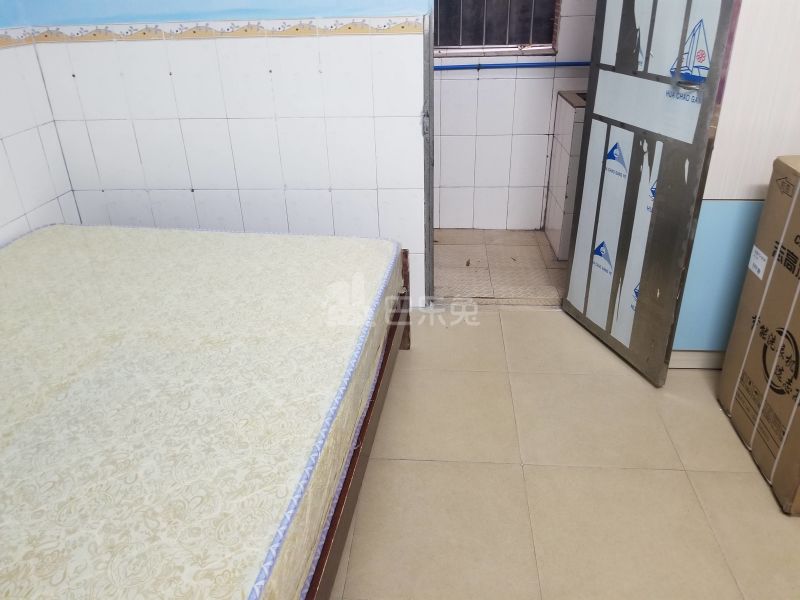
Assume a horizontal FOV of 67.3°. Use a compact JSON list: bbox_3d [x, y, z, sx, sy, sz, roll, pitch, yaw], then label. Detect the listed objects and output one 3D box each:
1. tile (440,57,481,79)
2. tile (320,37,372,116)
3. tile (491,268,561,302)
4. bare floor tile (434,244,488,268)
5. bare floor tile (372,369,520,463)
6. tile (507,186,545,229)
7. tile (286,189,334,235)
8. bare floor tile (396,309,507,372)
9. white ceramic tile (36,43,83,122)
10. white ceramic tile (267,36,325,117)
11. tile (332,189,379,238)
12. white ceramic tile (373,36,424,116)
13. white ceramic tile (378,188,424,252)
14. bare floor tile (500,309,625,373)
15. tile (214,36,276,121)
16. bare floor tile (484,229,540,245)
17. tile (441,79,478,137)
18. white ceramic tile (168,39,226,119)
[{"bbox_3d":[0.320,-1.236,3.204,0.200,0.114,0.010,1,29,4],"label":"tile"},{"bbox_3d":[-0.203,-0.860,2.329,0.200,0.293,0.010,1,29,4],"label":"tile"},{"bbox_3d":[0.606,-0.090,3.013,0.300,0.010,0.302,1,29,4],"label":"tile"},{"bbox_3d":[0.324,-0.235,3.279,0.300,0.010,0.300,1,28,4],"label":"bare floor tile"},{"bbox_3d":[0.156,0.403,2.131,0.495,0.010,0.495,1,29,4],"label":"bare floor tile"},{"bbox_3d":[0.739,-0.540,3.551,0.200,0.262,0.010,1,29,4],"label":"tile"},{"bbox_3d":[-0.392,-0.344,2.644,0.201,0.298,0.010,0,28,4],"label":"tile"},{"bbox_3d":[0.195,0.168,2.578,0.500,0.010,0.485,1,29,4],"label":"bare floor tile"},{"bbox_3d":[-1.366,-0.873,2.417,0.133,0.295,0.010,1,28,4],"label":"white ceramic tile"},{"bbox_3d":[-0.406,-0.871,2.365,0.201,0.300,0.010,0,28,4],"label":"white ceramic tile"},{"bbox_3d":[-0.188,-0.338,2.614,0.200,0.298,0.010,1,29,4],"label":"tile"},{"bbox_3d":[-0.006,-0.868,2.339,0.201,0.300,0.010,0,28,4],"label":"white ceramic tile"},{"bbox_3d":[0.011,-0.334,2.585,0.200,0.295,0.010,1,28,4],"label":"white ceramic tile"},{"bbox_3d":[0.696,0.176,2.555,0.500,0.010,0.500,1,28,4],"label":"bare floor tile"},{"bbox_3d":[-0.609,-0.875,2.388,0.200,0.300,0.010,1,28,4],"label":"tile"},{"bbox_3d":[0.651,-0.364,3.533,0.300,0.010,0.243,1,28,4],"label":"bare floor tile"},{"bbox_3d":[0.327,-1.055,3.305,0.201,0.299,0.010,0,28,4],"label":"tile"},{"bbox_3d":[-0.801,-0.867,2.375,0.200,0.293,0.010,1,29,4],"label":"white ceramic tile"}]

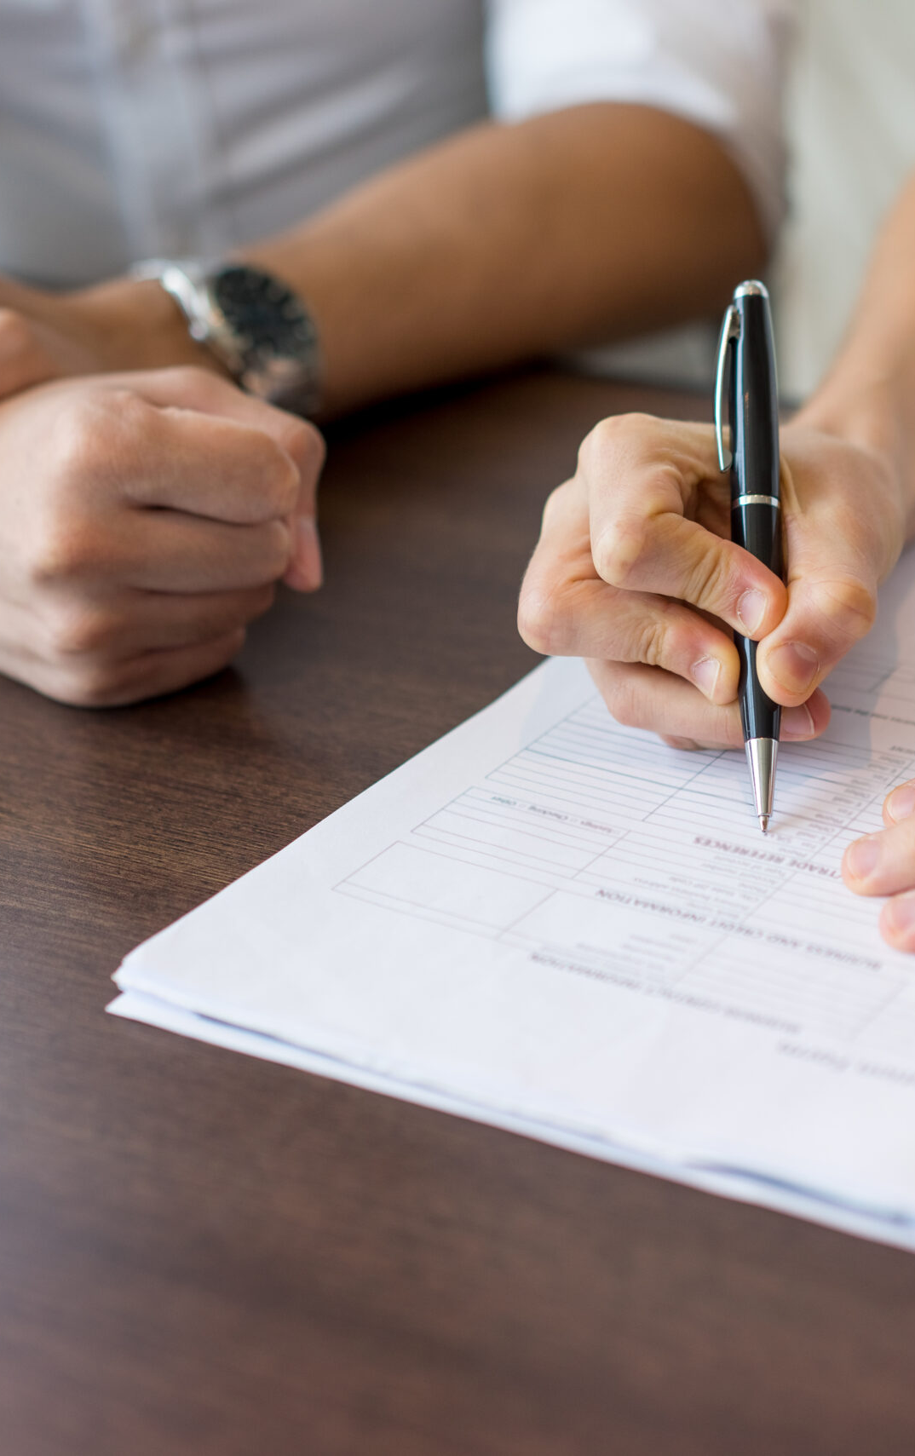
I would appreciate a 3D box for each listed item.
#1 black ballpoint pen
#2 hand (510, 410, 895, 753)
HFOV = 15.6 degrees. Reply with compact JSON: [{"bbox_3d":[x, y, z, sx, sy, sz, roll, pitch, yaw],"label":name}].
[{"bbox_3d":[0.069,-0.042,0.782,0.015,0.137,0.011,0,-17,0],"label":"black ballpoint pen"},{"bbox_3d":[0.062,-0.038,0.812,0.110,0.083,0.083,-26,34,-35],"label":"hand"}]

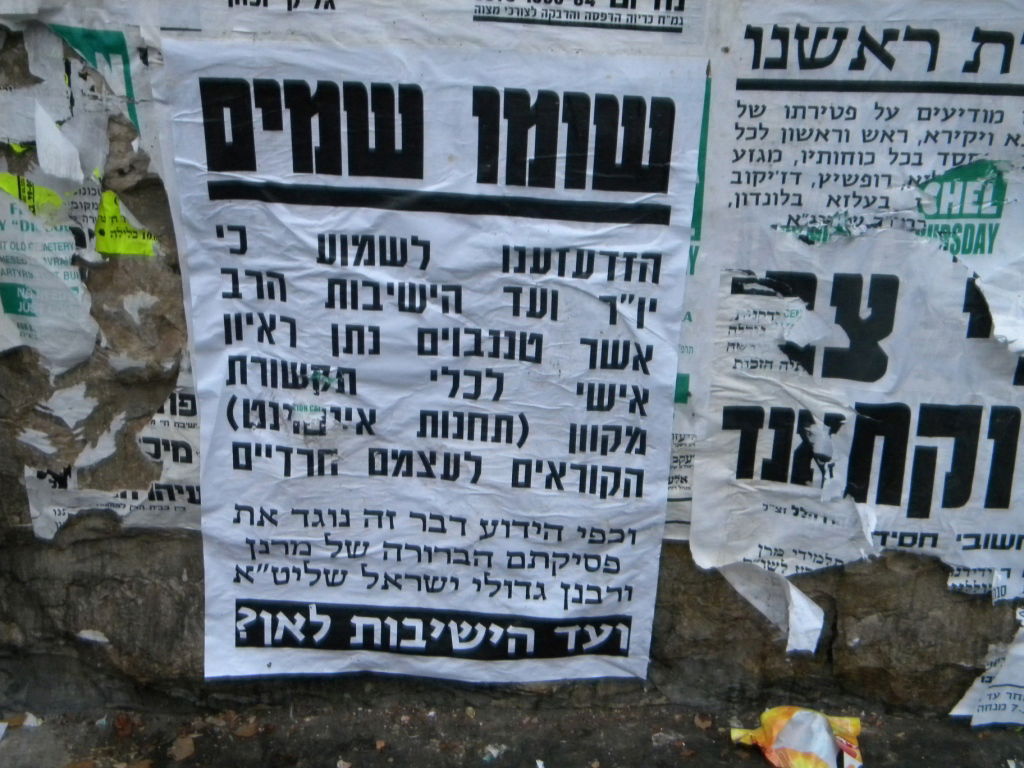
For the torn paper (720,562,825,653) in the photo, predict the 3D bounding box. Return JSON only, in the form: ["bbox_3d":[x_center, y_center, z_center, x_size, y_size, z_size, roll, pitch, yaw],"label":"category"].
[{"bbox_3d":[0.283,0.243,1.513,0.113,0.115,0.050,1,25,-3],"label":"torn paper"}]

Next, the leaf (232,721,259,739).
[{"bbox_3d":[-0.294,0.381,1.532,0.029,0.008,0.027,1,25,-3],"label":"leaf"}]

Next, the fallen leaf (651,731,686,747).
[{"bbox_3d":[0.174,0.394,1.546,0.040,0.009,0.025,1,25,-3],"label":"fallen leaf"}]

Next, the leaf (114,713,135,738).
[{"bbox_3d":[-0.426,0.376,1.530,0.023,0.010,0.038,1,25,-3],"label":"leaf"}]

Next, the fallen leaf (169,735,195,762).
[{"bbox_3d":[-0.356,0.393,1.500,0.030,0.008,0.040,1,25,-3],"label":"fallen leaf"}]

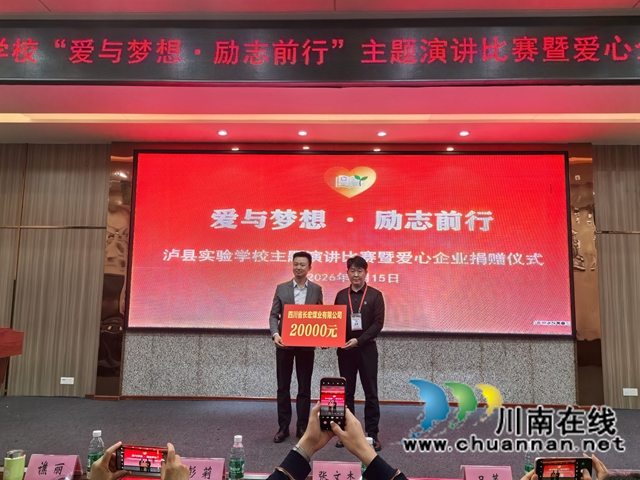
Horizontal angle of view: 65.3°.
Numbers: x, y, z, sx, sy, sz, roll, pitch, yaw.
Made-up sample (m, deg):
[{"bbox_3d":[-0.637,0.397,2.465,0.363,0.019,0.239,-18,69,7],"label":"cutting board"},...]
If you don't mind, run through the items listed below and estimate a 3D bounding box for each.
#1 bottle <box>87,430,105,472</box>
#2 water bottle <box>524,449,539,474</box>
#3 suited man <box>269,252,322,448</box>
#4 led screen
[{"bbox_3d":[-0.938,0.915,2.087,0.064,0.225,0.064,1,-6,2],"label":"bottle"},{"bbox_3d":[0.848,0.919,1.984,0.063,0.225,0.063,1,-6,2],"label":"water bottle"},{"bbox_3d":[-0.226,0.979,4.766,0.530,1.738,0.400,1,-6,2],"label":"suited man"},{"bbox_3d":[0.354,0.019,6.358,5.524,2.281,0.100,1,-6,2],"label":"led screen"}]

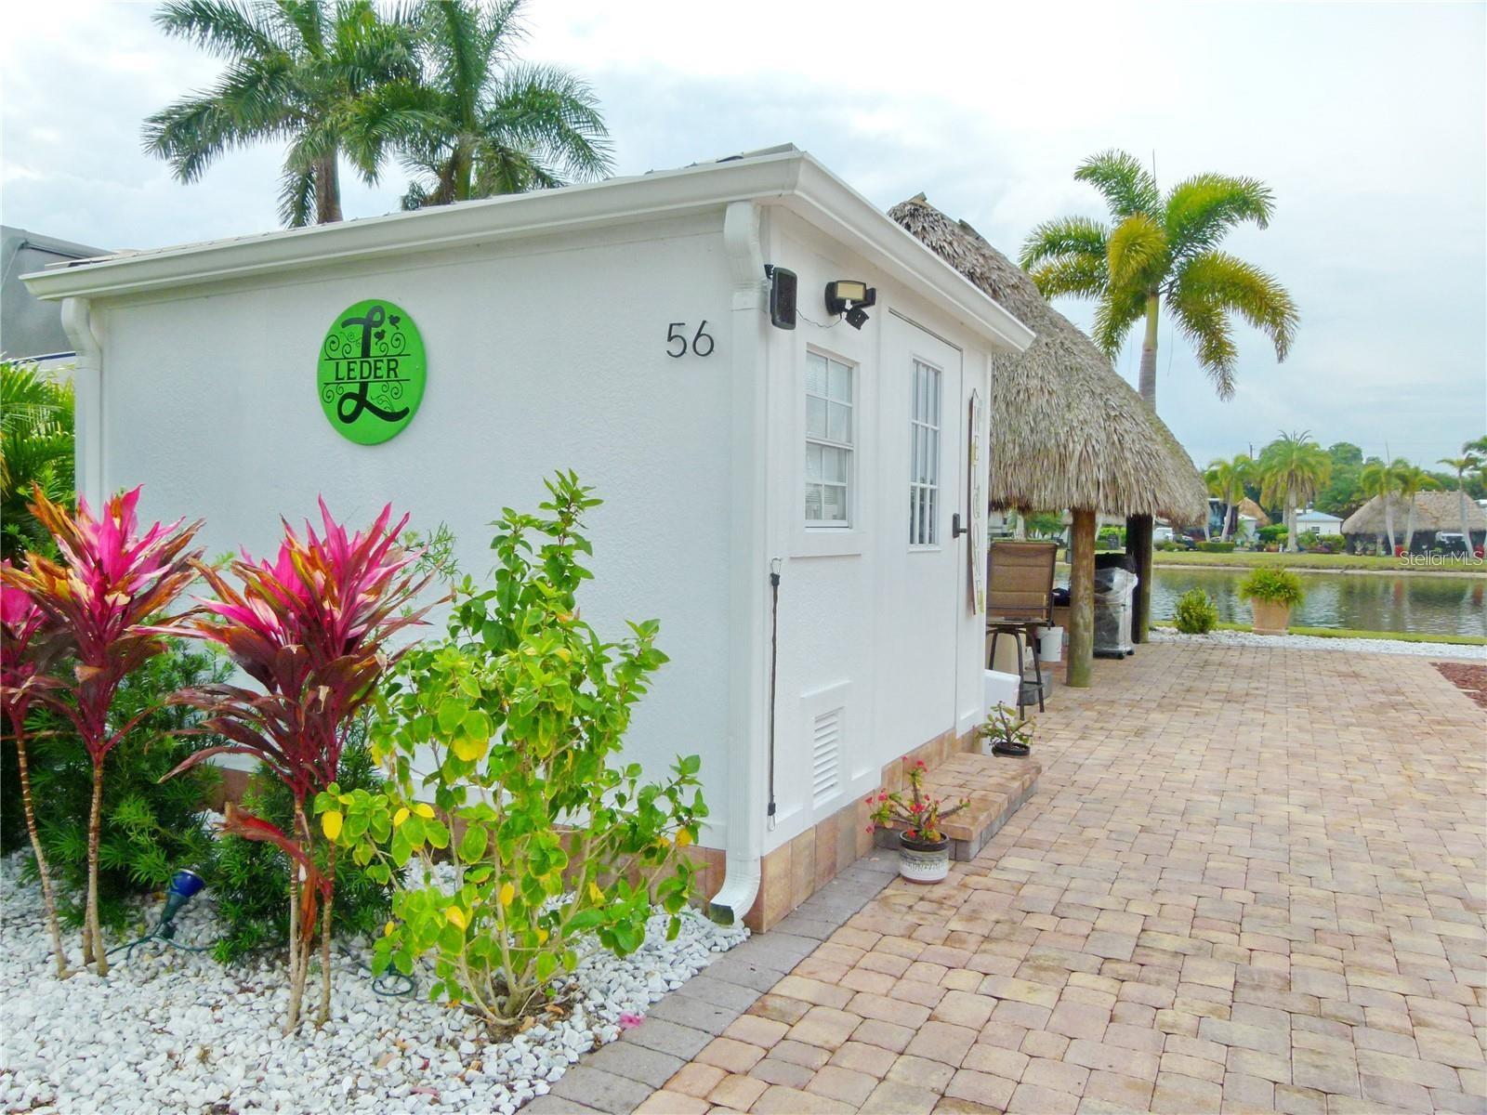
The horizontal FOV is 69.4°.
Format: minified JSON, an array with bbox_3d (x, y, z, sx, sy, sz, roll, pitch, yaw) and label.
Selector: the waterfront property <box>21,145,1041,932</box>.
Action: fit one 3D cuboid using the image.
[{"bbox_3d":[-0.853,-0.273,5.797,4.059,2.950,3.517,1,2,26],"label":"waterfront property"}]

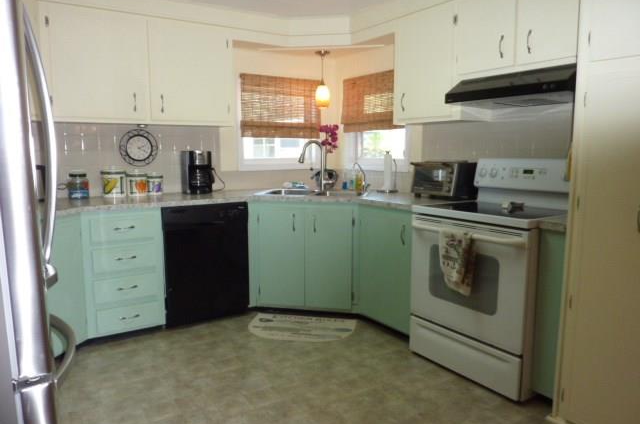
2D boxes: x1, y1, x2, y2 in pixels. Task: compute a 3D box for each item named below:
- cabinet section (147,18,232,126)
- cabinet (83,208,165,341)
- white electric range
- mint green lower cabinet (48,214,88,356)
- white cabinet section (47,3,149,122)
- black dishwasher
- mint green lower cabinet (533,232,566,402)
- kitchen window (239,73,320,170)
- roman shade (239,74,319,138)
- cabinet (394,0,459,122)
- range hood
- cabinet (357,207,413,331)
[{"bbox_3d":[-1.006,-1.012,3.477,0.601,0.732,0.320,-5,8,-32],"label":"cabinet section"},{"bbox_3d":[-1.391,0.364,3.177,0.471,0.828,0.610,-5,8,-33],"label":"cabinet"},{"bbox_3d":[1.019,0.298,2.633,0.676,1.185,0.757,-5,8,-33],"label":"white electric range"},{"bbox_3d":[-1.747,0.427,2.665,0.580,0.828,0.400,1,7,11],"label":"mint green lower cabinet"},{"bbox_3d":[-1.514,-0.970,3.157,0.604,0.732,0.320,-5,8,-32],"label":"white cabinet section"},{"bbox_3d":[-0.936,0.336,3.470,0.603,0.843,0.605,-5,8,-33],"label":"black dishwasher"},{"bbox_3d":[1.296,0.473,2.309,0.590,0.828,0.120,-5,8,-33],"label":"mint green lower cabinet"},{"bbox_3d":[-0.333,-0.786,4.147,0.828,0.821,0.100,-5,8,-33],"label":"kitchen window"},{"bbox_3d":[-0.318,-0.925,4.098,0.818,0.534,0.060,-5,8,-33],"label":"roman shade"},{"bbox_3d":[0.816,-0.965,3.153,0.292,0.724,0.589,-5,8,-33],"label":"cabinet"},{"bbox_3d":[1.142,-0.696,2.577,0.418,0.144,0.758,-5,8,-33],"label":"range hood"},{"bbox_3d":[0.672,0.363,3.195,0.610,0.828,0.532,-5,8,-33],"label":"cabinet"}]

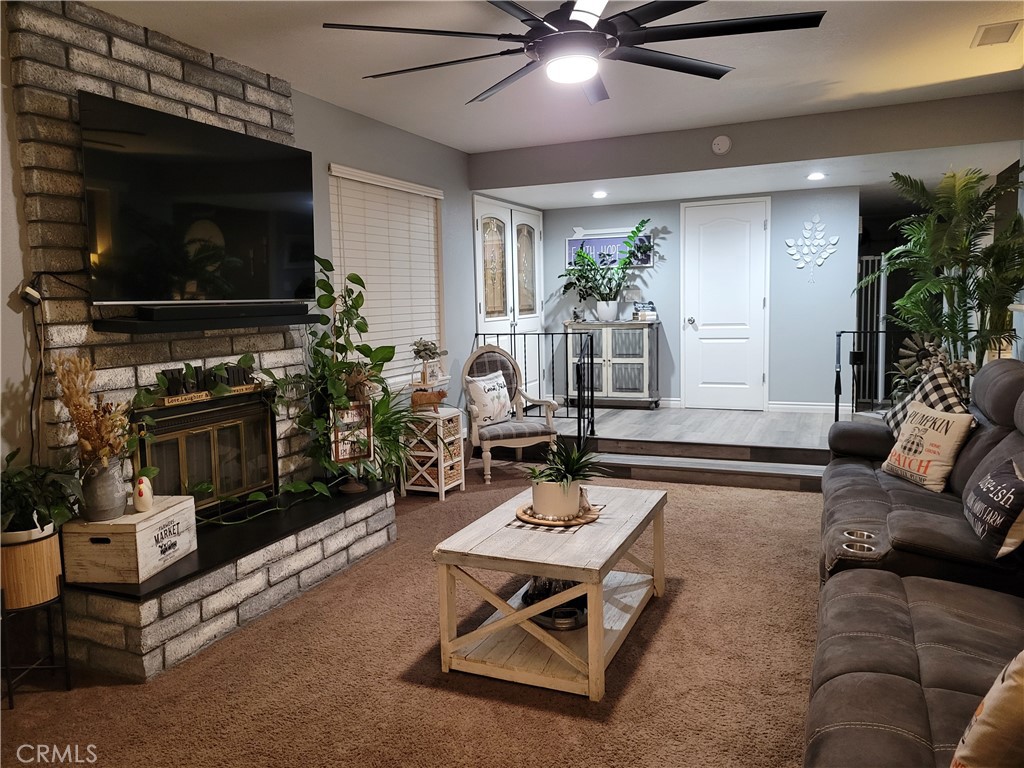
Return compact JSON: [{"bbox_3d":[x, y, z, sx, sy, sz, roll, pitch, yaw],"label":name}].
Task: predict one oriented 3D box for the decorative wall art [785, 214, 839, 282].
[{"bbox_3d":[2.826,-1.273,7.250,0.470,0.625,0.030,1,7,23],"label":"decorative wall art"}]

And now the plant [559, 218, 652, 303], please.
[{"bbox_3d":[0.931,-1.228,7.726,0.940,0.800,0.560,1,7,23],"label":"plant"}]

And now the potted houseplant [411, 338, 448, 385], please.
[{"bbox_3d":[-0.592,-0.159,5.545,0.240,0.330,0.240,-2,6,0],"label":"potted houseplant"}]

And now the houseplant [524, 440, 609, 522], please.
[{"bbox_3d":[0.227,0.382,3.250,0.350,0.330,0.340,-2,6,0],"label":"houseplant"}]

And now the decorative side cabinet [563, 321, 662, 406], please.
[{"bbox_3d":[1.045,-0.184,7.992,0.960,0.895,0.330,1,7,23],"label":"decorative side cabinet"}]

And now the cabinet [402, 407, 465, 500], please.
[{"bbox_3d":[-0.580,0.511,5.623,0.348,0.592,0.300,1,7,23],"label":"cabinet"}]

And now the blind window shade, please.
[{"bbox_3d":[-0.828,-0.711,5.503,0.070,1.470,1.440,1,7,23],"label":"blind window shade"}]

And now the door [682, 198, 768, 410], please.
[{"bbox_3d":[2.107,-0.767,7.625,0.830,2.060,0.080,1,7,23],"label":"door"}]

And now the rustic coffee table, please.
[{"bbox_3d":[0.221,0.806,3.261,0.650,0.485,1.090,1,7,23],"label":"rustic coffee table"}]

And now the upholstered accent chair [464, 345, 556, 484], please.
[{"bbox_3d":[-0.073,0.204,6.271,0.660,1.030,0.690,-4,7,-24],"label":"upholstered accent chair"}]

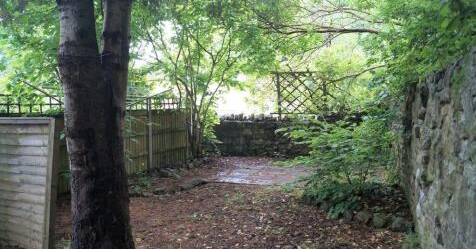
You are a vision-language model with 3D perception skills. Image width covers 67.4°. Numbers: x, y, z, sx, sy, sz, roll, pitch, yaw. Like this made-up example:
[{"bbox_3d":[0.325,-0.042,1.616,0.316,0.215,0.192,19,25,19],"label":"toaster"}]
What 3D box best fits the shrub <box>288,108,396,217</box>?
[{"bbox_3d":[1.820,0.570,6.200,1.750,1.650,1.600,1,2,16],"label":"shrub"}]

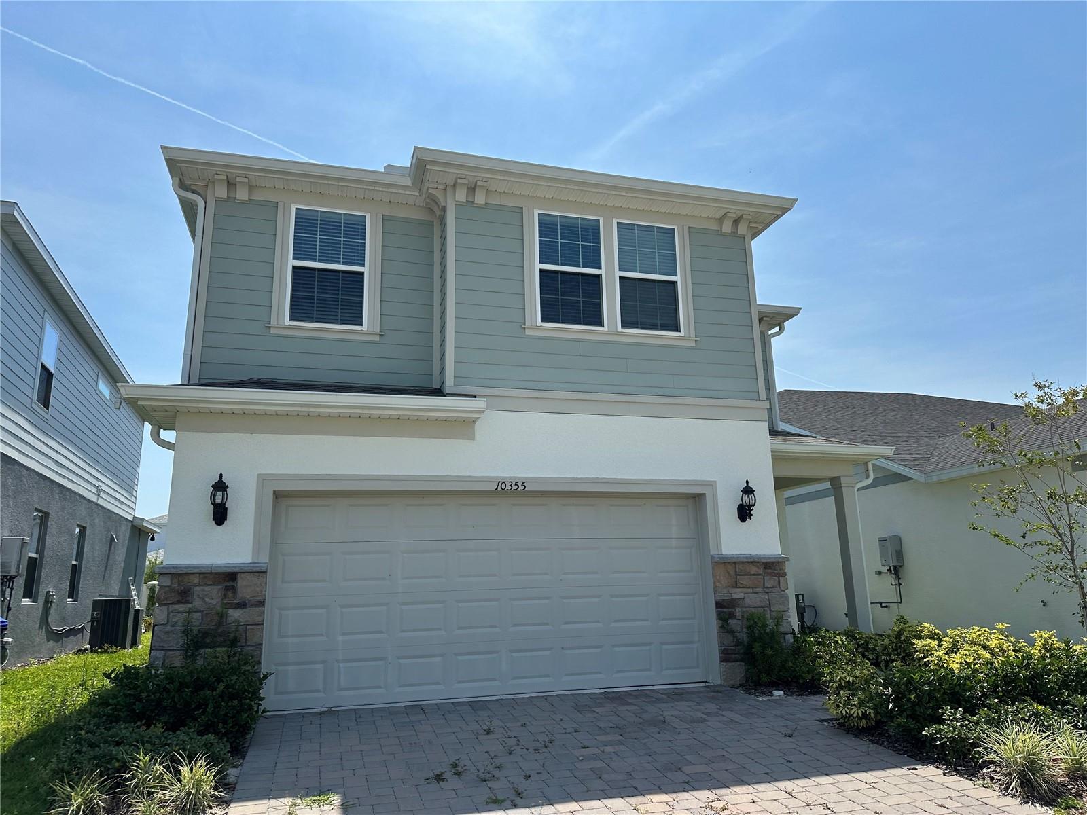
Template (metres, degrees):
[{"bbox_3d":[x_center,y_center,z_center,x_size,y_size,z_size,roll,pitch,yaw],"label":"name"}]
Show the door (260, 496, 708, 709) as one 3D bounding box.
[{"bbox_3d":[-0.434,2.033,8.261,4.850,2.130,0.100,2,-14,-16],"label":"door"}]

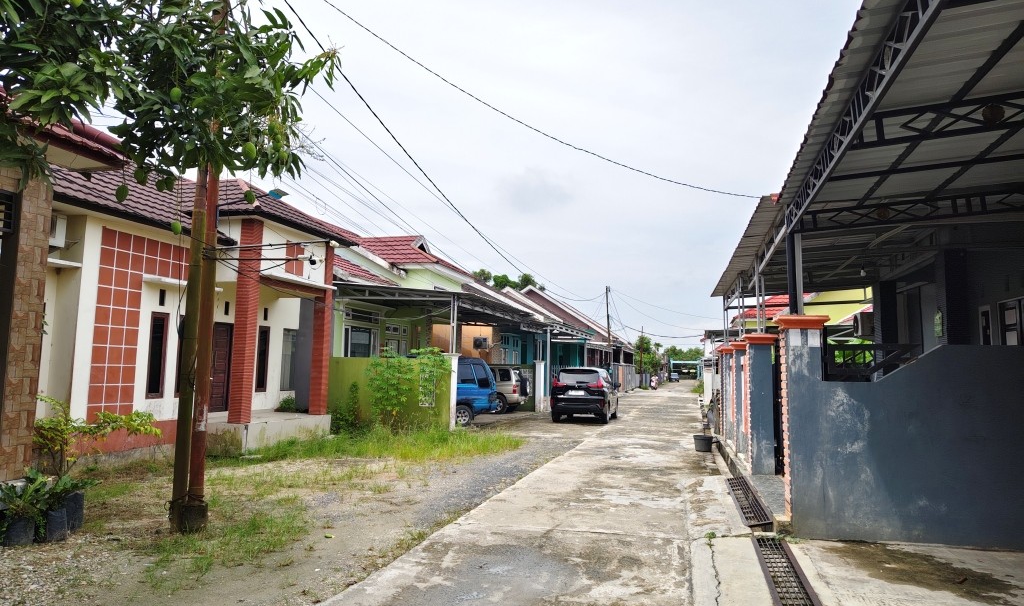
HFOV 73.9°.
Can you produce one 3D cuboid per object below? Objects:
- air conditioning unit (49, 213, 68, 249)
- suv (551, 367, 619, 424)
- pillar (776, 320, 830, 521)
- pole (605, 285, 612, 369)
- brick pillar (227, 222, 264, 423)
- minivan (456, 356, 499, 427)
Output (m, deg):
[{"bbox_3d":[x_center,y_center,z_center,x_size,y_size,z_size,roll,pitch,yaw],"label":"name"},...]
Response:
[{"bbox_3d":[-7.373,-1.166,10.552,0.280,0.540,0.760,-1,-6,17],"label":"air conditioning unit"},{"bbox_3d":[2.426,2.913,22.014,1.750,1.700,4.475,0,-6,14],"label":"suv"},{"bbox_3d":[2.751,1.075,6.449,0.430,1.890,0.430,0,-6,13],"label":"pillar"},{"bbox_3d":[6.037,2.294,41.838,0.160,6.740,0.160,-4,-6,14],"label":"pole"},{"bbox_3d":[-4.909,0.319,12.550,0.280,3.730,0.260,-1,-6,15],"label":"brick pillar"},{"bbox_3d":[-2.384,2.467,19.174,4.200,1.860,1.670,0,-6,7],"label":"minivan"}]

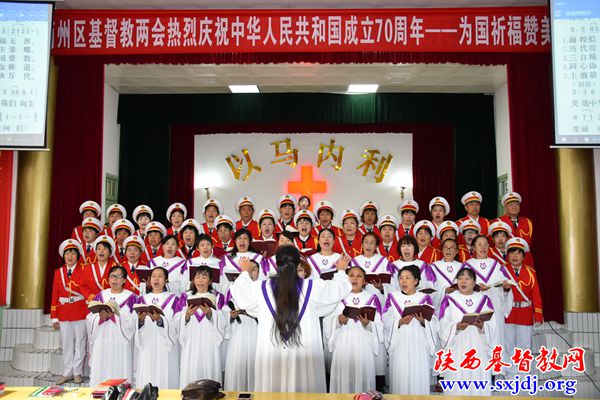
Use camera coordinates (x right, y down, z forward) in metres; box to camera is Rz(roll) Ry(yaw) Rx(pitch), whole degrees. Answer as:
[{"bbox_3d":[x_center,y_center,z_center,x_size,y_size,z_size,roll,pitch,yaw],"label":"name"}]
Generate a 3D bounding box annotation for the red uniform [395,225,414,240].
[{"bbox_3d":[1.351,0.631,6.821,0.420,0.680,0.270,0,-5,3],"label":"red uniform"}]

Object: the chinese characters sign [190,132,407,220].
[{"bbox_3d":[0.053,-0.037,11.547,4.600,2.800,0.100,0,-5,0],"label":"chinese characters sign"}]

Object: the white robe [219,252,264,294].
[{"bbox_3d":[-0.629,1.226,5.962,0.520,1.330,0.360,0,-5,-4],"label":"white robe"}]

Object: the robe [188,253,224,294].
[{"bbox_3d":[-1.034,1.249,5.963,0.520,1.310,0.360,0,-5,-4],"label":"robe"}]

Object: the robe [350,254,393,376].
[{"bbox_3d":[0.727,1.167,5.539,0.440,1.230,0.360,-1,-5,7],"label":"robe"}]

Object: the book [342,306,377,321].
[{"bbox_3d":[0.508,0.965,4.654,0.280,0.200,0.060,-1,30,6],"label":"book"}]

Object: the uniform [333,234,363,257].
[{"bbox_3d":[0.611,0.744,6.620,0.470,0.680,0.270,0,-5,5],"label":"uniform"}]

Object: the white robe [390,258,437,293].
[{"bbox_3d":[1.145,1.198,5.497,0.460,1.220,0.360,-1,-5,9],"label":"white robe"}]

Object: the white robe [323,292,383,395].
[{"bbox_3d":[0.499,1.412,4.896,0.500,1.200,0.370,-1,-5,7],"label":"white robe"}]

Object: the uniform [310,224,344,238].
[{"bbox_3d":[0.318,0.631,6.821,0.420,0.680,0.270,0,-5,3],"label":"uniform"}]

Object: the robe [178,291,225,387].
[{"bbox_3d":[-0.886,1.412,4.896,0.450,1.200,0.370,0,-5,-5],"label":"robe"}]

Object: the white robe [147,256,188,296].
[{"bbox_3d":[-1.327,1.182,5.538,0.430,1.220,0.360,0,-5,-3],"label":"white robe"}]

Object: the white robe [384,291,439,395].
[{"bbox_3d":[1.019,1.413,5.026,0.500,1.180,0.380,-2,-5,22],"label":"white robe"}]

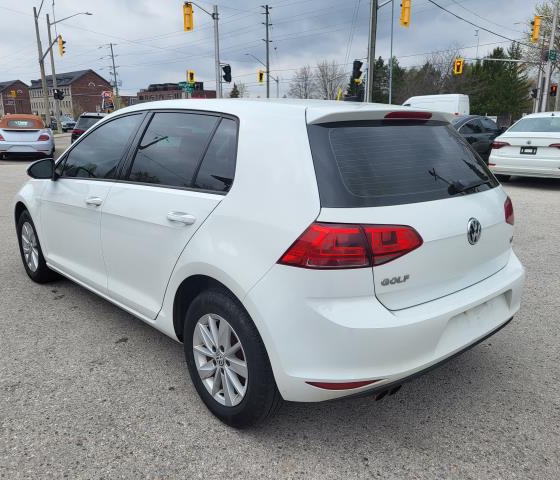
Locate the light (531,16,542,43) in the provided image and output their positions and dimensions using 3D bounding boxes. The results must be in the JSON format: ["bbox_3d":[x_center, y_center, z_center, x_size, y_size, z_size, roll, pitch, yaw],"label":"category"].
[{"bbox_3d":[12.540,-10.281,23.500,0.520,1.160,0.420,-11,18,-37],"label":"light"}]

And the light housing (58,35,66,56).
[{"bbox_3d":[-12.986,-11.583,28.700,0.400,1.130,0.520,-13,19,-40],"label":"light housing"}]

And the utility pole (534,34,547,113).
[{"bbox_3d":[19.487,-11.521,36.132,0.220,7.320,0.220,6,16,28],"label":"utility pole"}]

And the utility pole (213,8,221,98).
[{"bbox_3d":[-2.849,-7.491,22.187,0.200,6.170,0.200,14,20,43],"label":"utility pole"}]

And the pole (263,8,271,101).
[{"bbox_3d":[-1.537,-22.116,62.193,0.330,15.240,0.330,-1,14,-1],"label":"pole"}]

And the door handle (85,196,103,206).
[{"bbox_3d":[-1.075,-0.221,2.790,0.060,0.050,0.230,-13,19,-41],"label":"door handle"}]

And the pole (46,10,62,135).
[{"bbox_3d":[-18.280,-13.403,38.912,0.290,9.180,0.290,-6,15,-25],"label":"pole"}]

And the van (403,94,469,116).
[{"bbox_3d":[9.328,-8.033,31.608,5.600,2.650,2.000,13,19,41],"label":"van"}]

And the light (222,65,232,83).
[{"bbox_3d":[-1.927,-6.103,17.649,0.320,0.620,0.330,8,16,27],"label":"light"}]

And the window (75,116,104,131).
[{"bbox_3d":[-6.631,-4.109,17.000,1.250,0.500,0.150,-5,-15,-21],"label":"window"}]

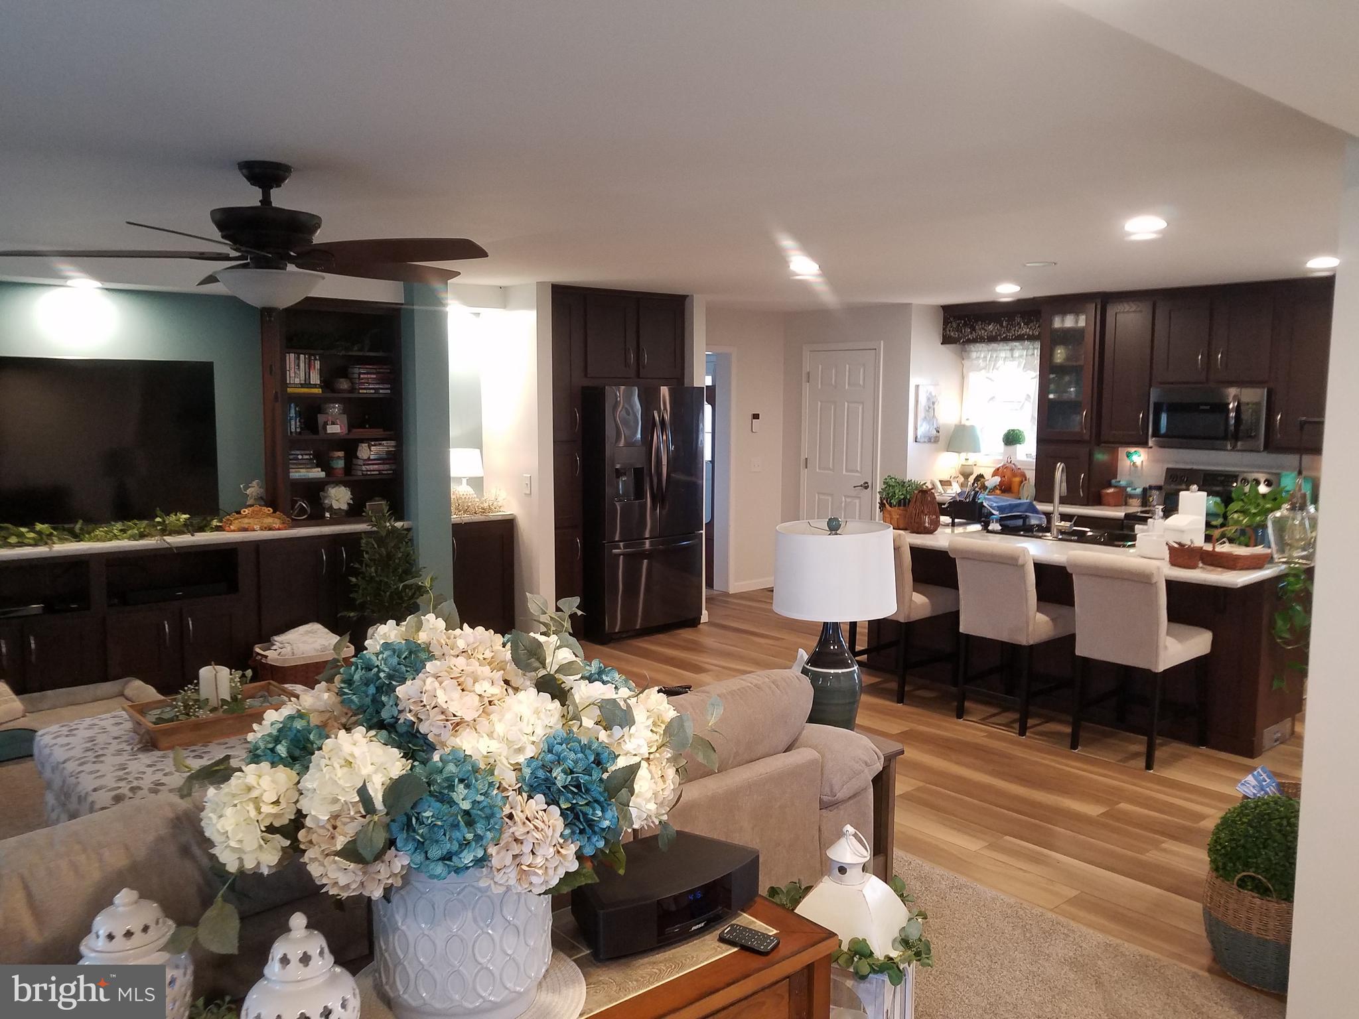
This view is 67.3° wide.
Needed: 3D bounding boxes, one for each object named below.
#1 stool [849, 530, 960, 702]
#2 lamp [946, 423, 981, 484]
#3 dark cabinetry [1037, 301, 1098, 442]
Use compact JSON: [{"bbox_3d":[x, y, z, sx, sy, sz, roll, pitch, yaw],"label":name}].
[{"bbox_3d":[1.301,0.579,6.022,0.600,0.975,0.450,-5,8,-41],"label":"stool"},{"bbox_3d":[2.330,-0.434,8.352,0.280,0.615,0.280,-5,8,-41],"label":"lamp"},{"bbox_3d":[2.958,-1.012,7.536,0.450,1.040,0.415,-6,9,-42],"label":"dark cabinetry"}]

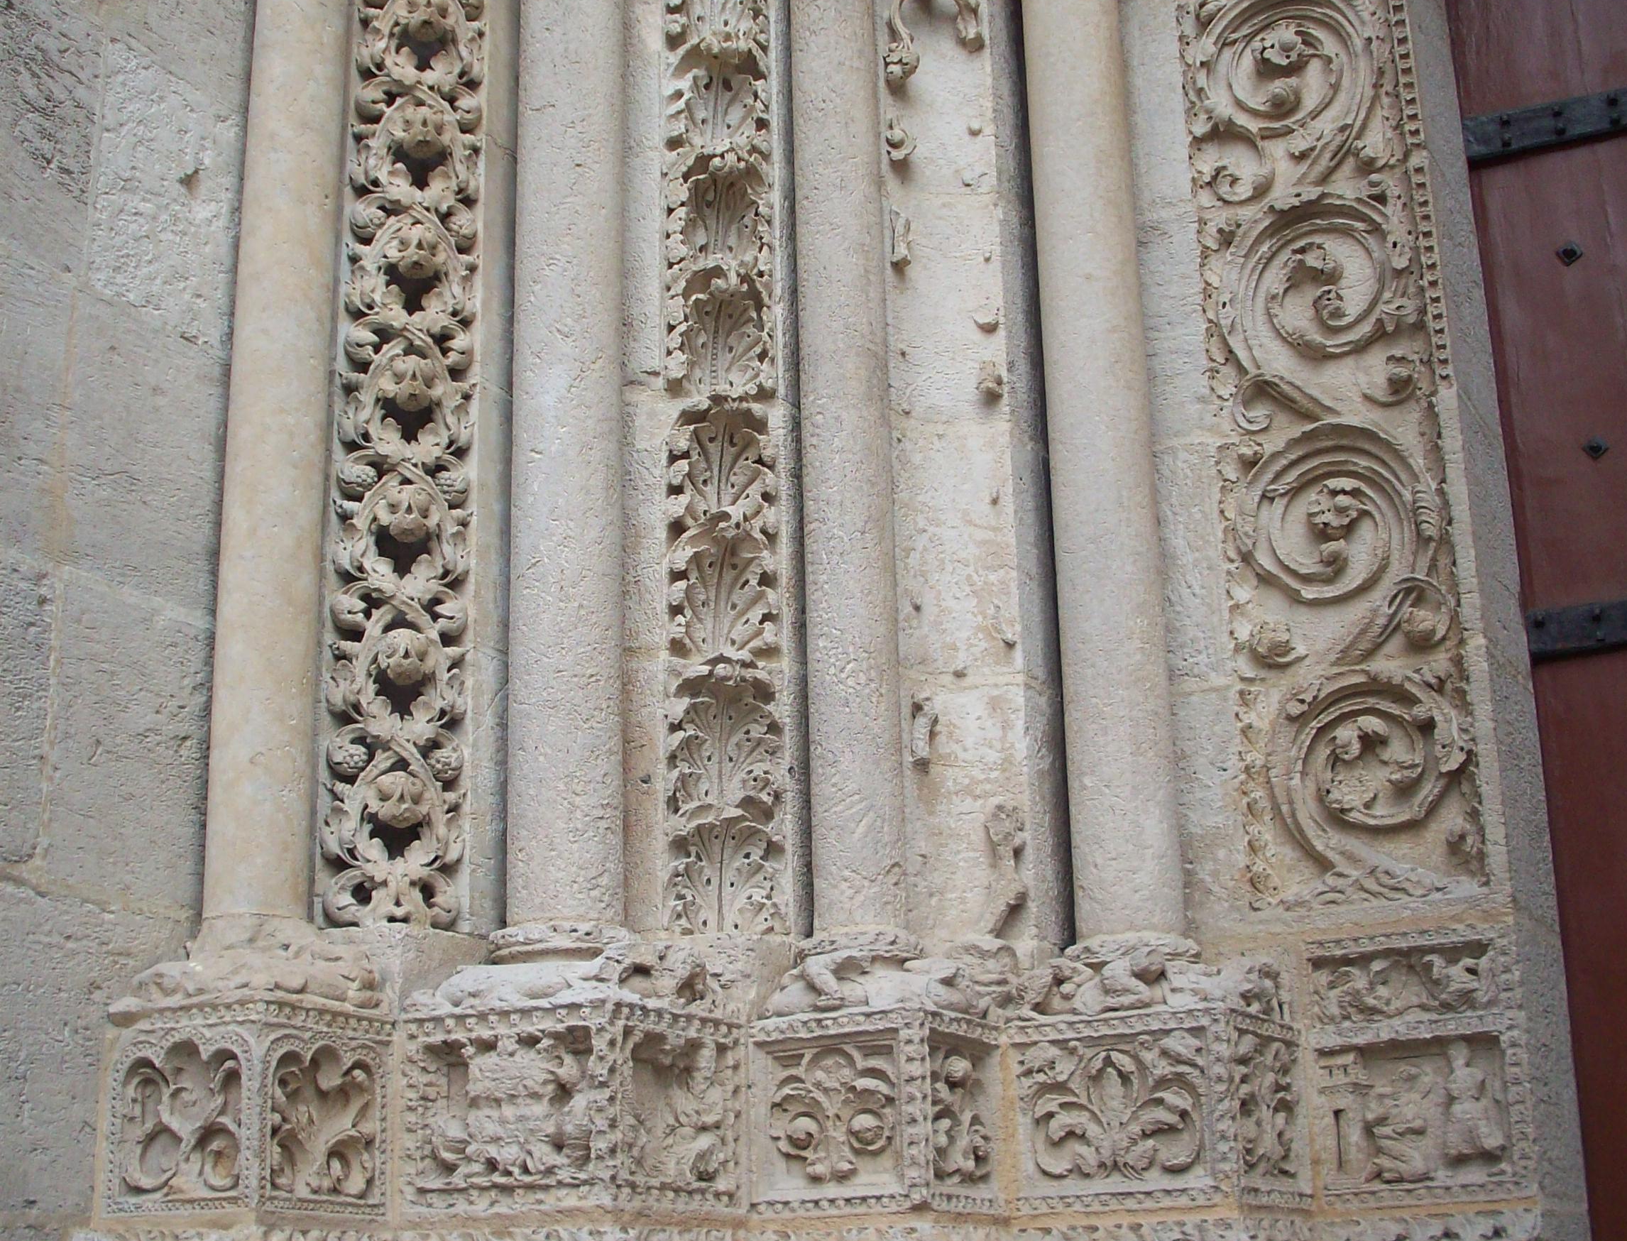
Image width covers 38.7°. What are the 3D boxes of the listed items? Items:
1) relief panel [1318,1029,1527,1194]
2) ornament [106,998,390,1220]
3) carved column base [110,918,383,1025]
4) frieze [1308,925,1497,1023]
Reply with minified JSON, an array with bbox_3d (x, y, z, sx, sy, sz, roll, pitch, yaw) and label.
[{"bbox_3d":[0.918,0.751,3.537,0.306,0.252,0.082,-11,-20,27],"label":"relief panel"},{"bbox_3d":[-0.776,0.680,3.166,0.276,0.276,0.276,-11,-20,27],"label":"ornament"},{"bbox_3d":[-0.782,0.500,3.229,0.285,0.123,0.285,-11,-20,27],"label":"carved column base"},{"bbox_3d":[0.914,0.550,3.583,0.285,0.135,0.064,-11,-20,27],"label":"frieze"}]

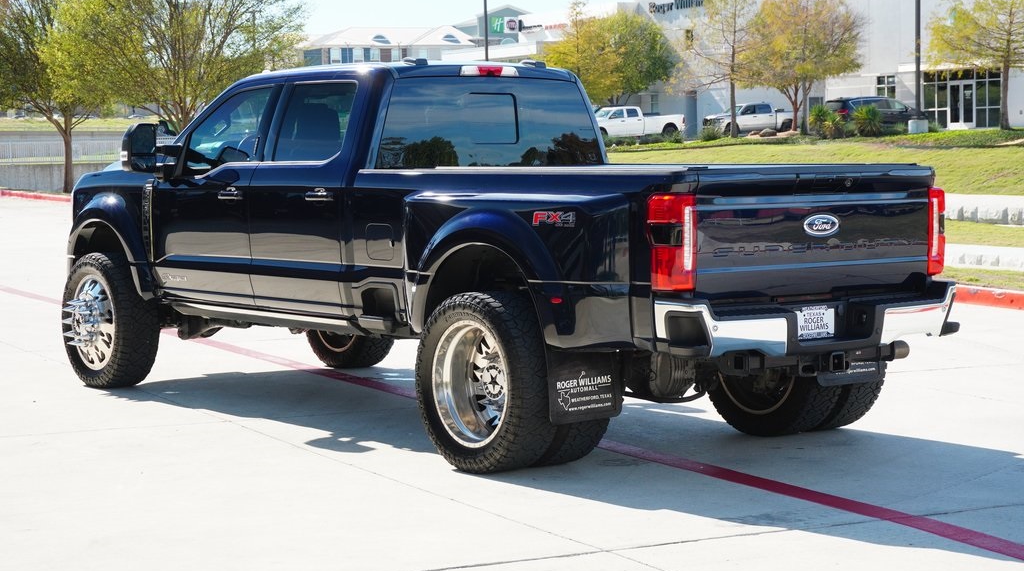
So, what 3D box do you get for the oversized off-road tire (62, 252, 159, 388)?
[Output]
[{"bbox_3d":[-2.700,0.242,14.017,0.290,0.890,0.890,-3,5,-38],"label":"oversized off-road tire"}]

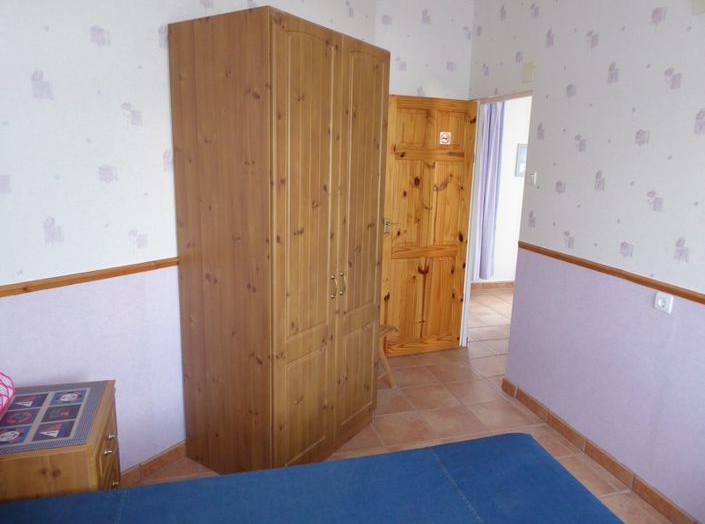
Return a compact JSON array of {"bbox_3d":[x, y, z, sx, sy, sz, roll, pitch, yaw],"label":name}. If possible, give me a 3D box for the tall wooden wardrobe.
[{"bbox_3d":[-0.322,-0.045,2.660,0.597,2.092,0.943,9,14,32],"label":"tall wooden wardrobe"}]

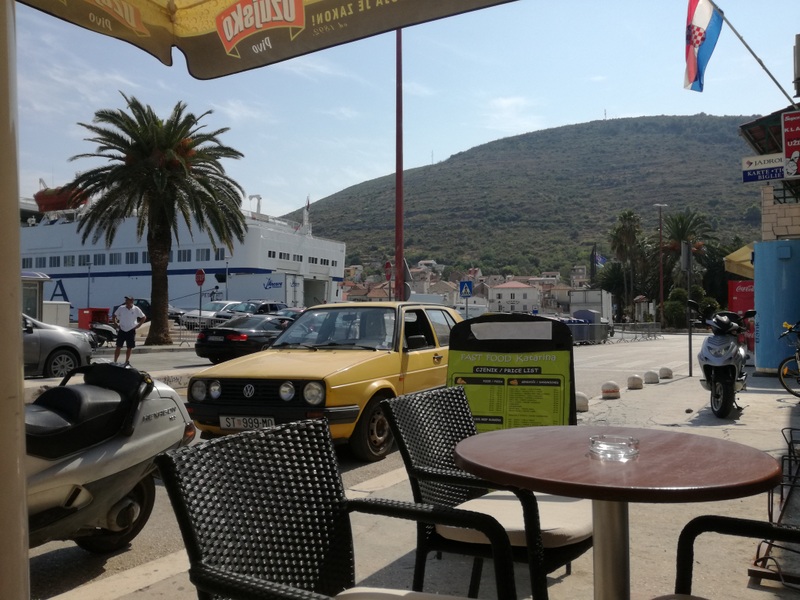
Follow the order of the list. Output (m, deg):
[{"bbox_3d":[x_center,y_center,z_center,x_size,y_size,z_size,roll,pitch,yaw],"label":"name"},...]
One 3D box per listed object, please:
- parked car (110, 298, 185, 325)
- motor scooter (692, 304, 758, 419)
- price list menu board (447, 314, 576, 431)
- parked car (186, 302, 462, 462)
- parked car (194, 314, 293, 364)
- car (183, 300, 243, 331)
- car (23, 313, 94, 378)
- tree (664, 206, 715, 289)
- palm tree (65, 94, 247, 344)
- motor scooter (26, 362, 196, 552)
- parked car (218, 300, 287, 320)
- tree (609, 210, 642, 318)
[{"bbox_3d":[-13.556,0.725,33.500,4.300,1.480,1.750,0,-2,6],"label":"parked car"},{"bbox_3d":[3.838,0.675,7.403,0.720,1.260,1.850,-1,-2,31],"label":"motor scooter"},{"bbox_3d":[0.566,0.614,3.220,0.660,1.100,0.550,-1,-2,11],"label":"price list menu board"},{"bbox_3d":[-0.382,0.715,6.735,1.670,1.415,3.990,-1,-2,24],"label":"parked car"},{"bbox_3d":[-3.472,1.039,17.025,1.790,1.380,4.550,-1,-2,25],"label":"parked car"},{"bbox_3d":[-9.453,0.780,31.800,1.760,1.470,4.300,-1,-2,14],"label":"car"},{"bbox_3d":[-7.552,0.797,11.077,1.790,1.520,4.300,-1,-2,30],"label":"car"},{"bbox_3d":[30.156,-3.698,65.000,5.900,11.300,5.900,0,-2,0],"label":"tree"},{"bbox_3d":[-10.697,-3.522,27.300,7.900,10.900,7.900,0,-2,0],"label":"palm tree"},{"bbox_3d":[-1.812,0.663,2.732,0.740,1.240,1.980,-1,-2,31],"label":"motor scooter"},{"bbox_3d":[-7.706,0.768,32.600,1.820,1.600,4.500,-1,-2,15],"label":"parked car"},{"bbox_3d":[23.851,-3.438,66.000,3.700,11.900,3.700,0,-2,0],"label":"tree"}]

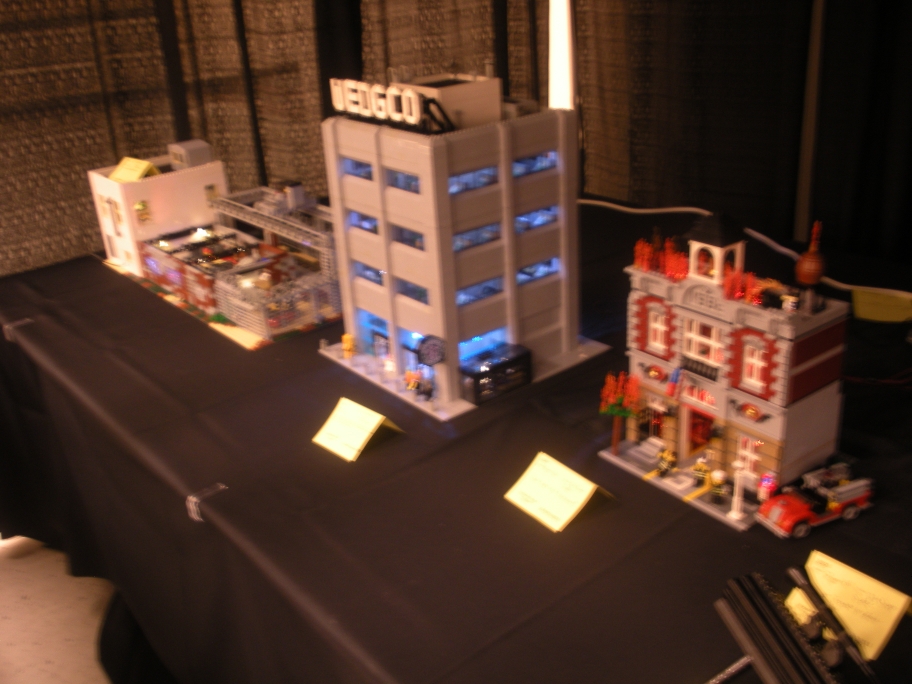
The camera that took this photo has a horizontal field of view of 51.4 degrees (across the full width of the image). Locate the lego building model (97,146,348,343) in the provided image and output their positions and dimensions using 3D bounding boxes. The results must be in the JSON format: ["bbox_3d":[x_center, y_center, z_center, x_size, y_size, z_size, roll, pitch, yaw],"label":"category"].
[{"bbox_3d":[-0.496,-0.272,2.134,0.375,0.268,0.770,-21,29,-35],"label":"lego building model"}]

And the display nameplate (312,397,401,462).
[{"bbox_3d":[-0.145,0.125,1.458,0.122,0.046,0.101,-24,31,-38],"label":"display nameplate"}]

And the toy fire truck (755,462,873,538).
[{"bbox_3d":[0.452,0.196,1.194,0.139,0.058,0.058,-14,26,-22],"label":"toy fire truck"}]

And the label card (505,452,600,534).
[{"bbox_3d":[0.146,0.189,1.274,0.122,0.043,0.109,-19,28,-31],"label":"label card"}]

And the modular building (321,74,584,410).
[{"bbox_3d":[-0.003,-0.212,1.643,0.384,0.497,0.384,-21,29,-34],"label":"modular building"}]

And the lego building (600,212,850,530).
[{"bbox_3d":[0.375,-0.003,1.278,0.256,0.363,0.260,-20,28,-32],"label":"lego building"}]

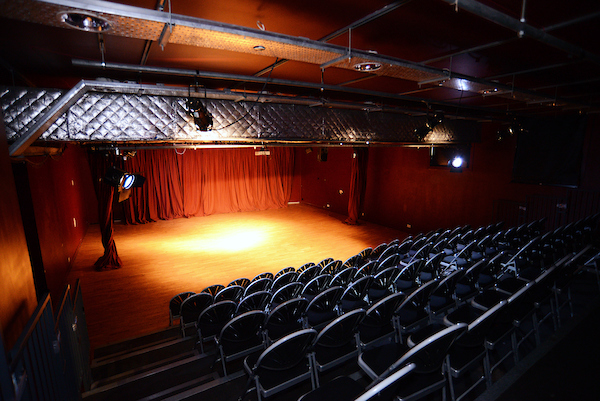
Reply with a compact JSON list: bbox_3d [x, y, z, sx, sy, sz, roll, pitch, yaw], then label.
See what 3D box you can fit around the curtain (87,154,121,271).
[{"bbox_3d":[-4.756,0.245,7.327,0.620,2.950,0.420,-6,12,-31],"label":"curtain"}]

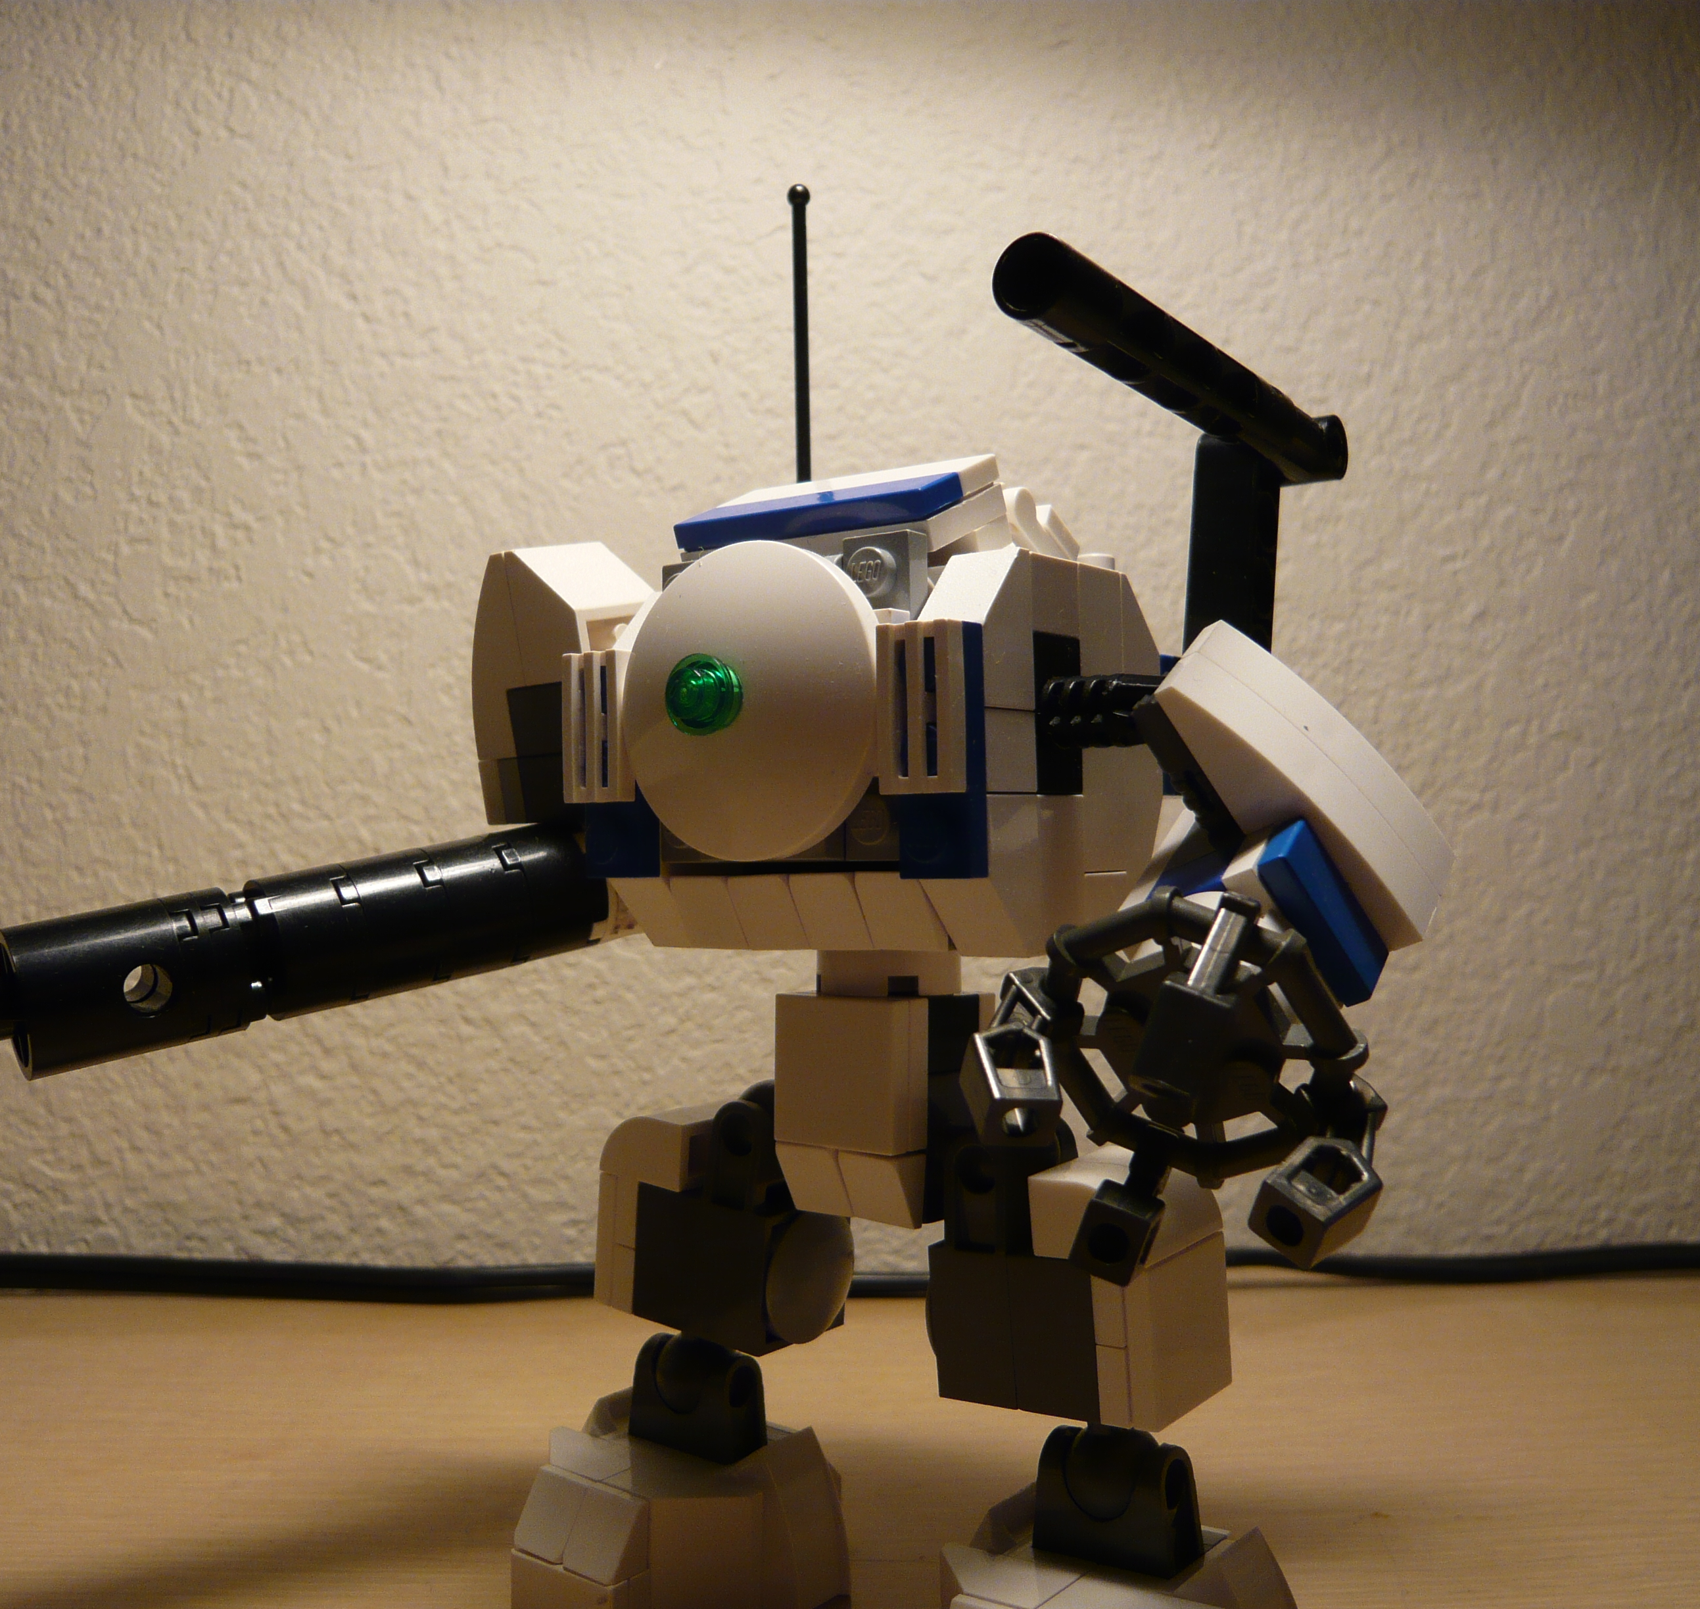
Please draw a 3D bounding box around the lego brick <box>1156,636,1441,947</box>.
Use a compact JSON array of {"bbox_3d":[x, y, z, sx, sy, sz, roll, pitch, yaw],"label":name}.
[{"bbox_3d":[0.042,-0.001,0.163,0.010,0.032,0.008,-27,11,39],"label":"lego brick"}]

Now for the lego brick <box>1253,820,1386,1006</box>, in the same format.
[{"bbox_3d":[0.045,0.010,0.166,0.003,0.016,0.008,-29,9,35],"label":"lego brick"}]

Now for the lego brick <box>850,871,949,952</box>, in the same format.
[{"bbox_3d":[0.005,0.011,0.174,0.008,0.008,0.007,-1,0,34],"label":"lego brick"}]

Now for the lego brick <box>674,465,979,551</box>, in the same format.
[{"bbox_3d":[-0.004,-0.031,0.185,0.032,0.003,0.008,-1,22,35],"label":"lego brick"}]

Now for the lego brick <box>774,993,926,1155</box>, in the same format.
[{"bbox_3d":[0.000,0.029,0.187,0.016,0.016,0.006,-3,-5,40],"label":"lego brick"}]

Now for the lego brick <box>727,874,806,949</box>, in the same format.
[{"bbox_3d":[-0.008,0.011,0.182,0.008,0.008,0.006,-1,0,34],"label":"lego brick"}]

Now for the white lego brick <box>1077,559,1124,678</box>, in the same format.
[{"bbox_3d":[0.023,-0.017,0.185,0.008,0.016,0.010,-1,-1,35],"label":"white lego brick"}]

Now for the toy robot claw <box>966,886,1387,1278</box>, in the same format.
[{"bbox_3d":[0.028,0.023,0.147,0.032,0.031,0.020,-1,30,28],"label":"toy robot claw"}]

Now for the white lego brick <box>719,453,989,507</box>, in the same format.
[{"bbox_3d":[0.001,-0.034,0.192,0.032,0.003,0.008,-1,21,35],"label":"white lego brick"}]

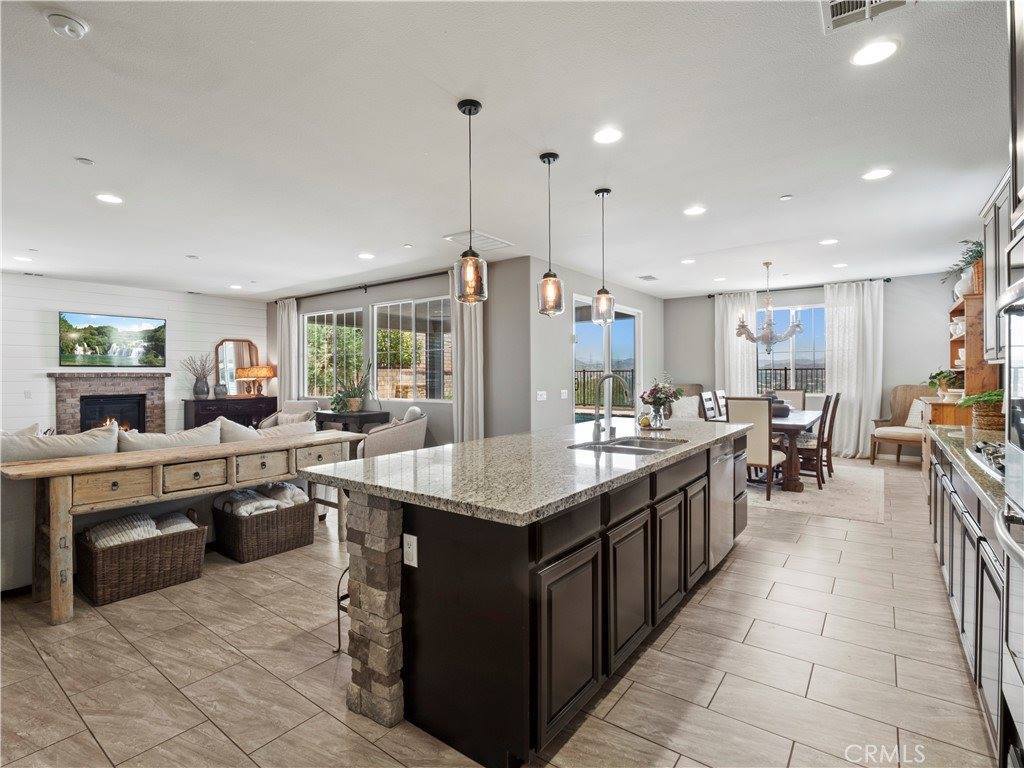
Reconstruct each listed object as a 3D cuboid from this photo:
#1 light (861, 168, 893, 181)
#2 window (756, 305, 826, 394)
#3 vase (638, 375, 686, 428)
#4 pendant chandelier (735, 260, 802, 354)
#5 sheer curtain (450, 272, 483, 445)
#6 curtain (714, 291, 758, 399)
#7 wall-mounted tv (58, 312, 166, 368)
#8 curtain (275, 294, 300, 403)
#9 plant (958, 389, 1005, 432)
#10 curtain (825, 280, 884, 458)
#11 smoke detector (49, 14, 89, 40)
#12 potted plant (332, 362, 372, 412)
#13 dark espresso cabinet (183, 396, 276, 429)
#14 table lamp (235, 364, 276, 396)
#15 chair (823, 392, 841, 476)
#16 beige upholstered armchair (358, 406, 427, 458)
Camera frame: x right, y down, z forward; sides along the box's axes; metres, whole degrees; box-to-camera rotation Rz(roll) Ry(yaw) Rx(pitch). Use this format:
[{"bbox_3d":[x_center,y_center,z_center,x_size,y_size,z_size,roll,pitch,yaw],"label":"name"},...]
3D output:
[{"bbox_3d":[2.748,-1.572,3.568,0.190,0.025,0.190,0,1,36],"label":"light"},{"bbox_3d":[4.901,-0.567,8.333,1.140,1.560,0.100,0,1,36],"label":"window"},{"bbox_3d":[1.248,0.150,3.950,0.370,0.434,0.350,0,0,38],"label":"vase"},{"bbox_3d":[3.394,-0.985,6.287,0.880,1.240,0.880,1,1,37],"label":"pendant chandelier"},{"bbox_3d":[-0.605,-0.149,6.449,0.530,2.820,0.140,0,1,36],"label":"sheer curtain"},{"bbox_3d":[4.053,-0.219,8.626,0.740,2.770,0.140,1,1,37],"label":"curtain"},{"bbox_3d":[-6.342,-0.675,7.594,0.060,0.810,1.380,1,1,37],"label":"wall-mounted tv"},{"bbox_3d":[-4.911,-0.280,10.424,0.847,3.000,0.160,0,0,38],"label":"curtain"},{"bbox_3d":[3.823,0.195,3.750,0.400,0.340,0.420,0,0,38],"label":"plant"},{"bbox_3d":[5.558,-0.209,7.702,0.800,2.820,0.130,0,1,36],"label":"curtain"},{"bbox_3d":[-1.859,-1.503,1.982,0.135,0.045,0.135,0,1,36],"label":"smoke detector"},{"bbox_3d":[-2.444,0.038,7.234,0.560,0.760,0.520,1,1,37],"label":"potted plant"},{"bbox_3d":[-5.980,0.780,10.161,0.500,0.920,1.642,0,0,38],"label":"dark espresso cabinet"},{"bbox_3d":[-4.876,-0.047,9.111,0.480,0.600,0.500,1,1,37],"label":"table lamp"},{"bbox_3d":[4.164,0.681,6.535,0.560,1.100,0.480,0,1,36],"label":"chair"},{"bbox_3d":[-1.833,0.840,7.200,0.820,0.800,0.800,0,0,-26],"label":"beige upholstered armchair"}]

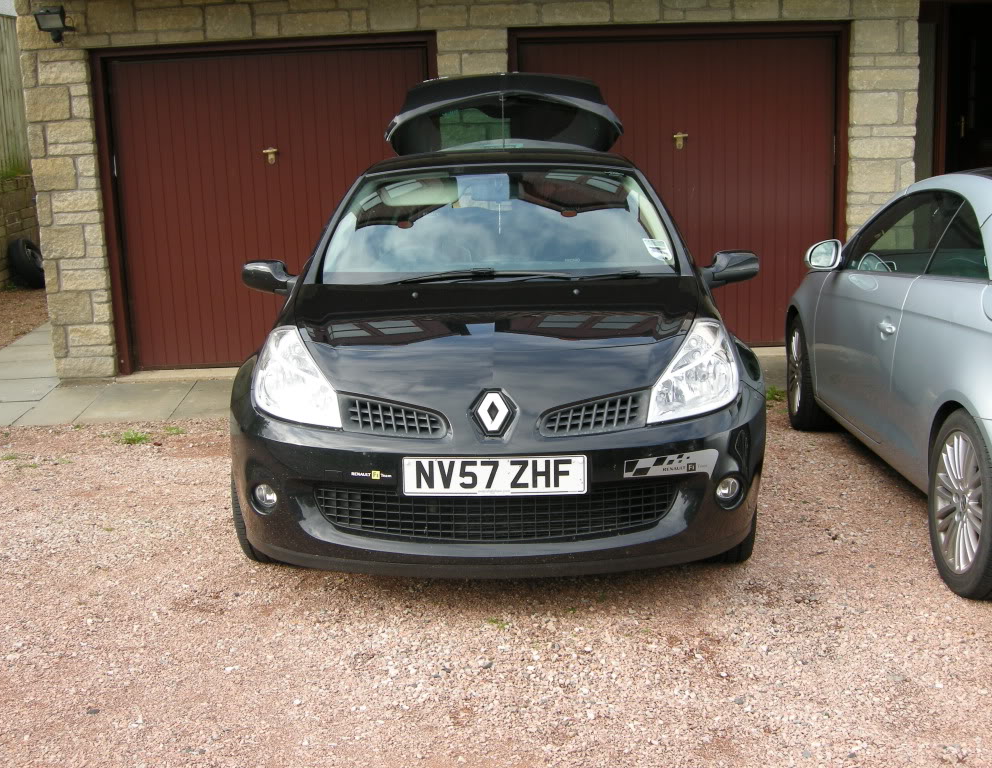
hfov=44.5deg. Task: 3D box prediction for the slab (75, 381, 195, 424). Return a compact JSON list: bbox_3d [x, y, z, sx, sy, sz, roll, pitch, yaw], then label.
[{"bbox_3d":[-2.300,0.133,7.790,0.580,0.050,0.900,-2,11,-1],"label":"slab"}]

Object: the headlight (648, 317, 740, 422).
[{"bbox_3d":[0.601,-0.050,3.726,0.302,0.238,0.420,-1,11,2],"label":"headlight"}]

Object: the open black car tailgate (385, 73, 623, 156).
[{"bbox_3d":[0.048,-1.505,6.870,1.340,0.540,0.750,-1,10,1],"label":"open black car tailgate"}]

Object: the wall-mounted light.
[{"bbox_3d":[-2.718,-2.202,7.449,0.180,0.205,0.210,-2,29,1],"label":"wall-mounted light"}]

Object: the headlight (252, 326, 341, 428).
[{"bbox_3d":[-0.603,-0.022,3.730,0.310,0.270,0.460,-1,10,1],"label":"headlight"}]

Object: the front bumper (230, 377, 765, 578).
[{"bbox_3d":[0.004,0.253,3.690,1.740,0.530,0.580,-1,10,1],"label":"front bumper"}]

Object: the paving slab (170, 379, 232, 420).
[{"bbox_3d":[-1.720,0.110,7.790,0.580,0.050,0.900,-2,11,-1],"label":"paving slab"}]

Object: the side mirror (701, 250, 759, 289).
[{"bbox_3d":[0.905,-0.448,4.720,0.225,0.140,0.130,-1,11,2],"label":"side mirror"}]

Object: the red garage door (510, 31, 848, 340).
[{"bbox_3d":[1.219,-1.289,8.080,2.160,2.100,0.100,-2,11,-1],"label":"red garage door"}]

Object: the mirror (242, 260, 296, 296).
[{"bbox_3d":[-0.887,-0.411,4.730,0.220,0.145,0.140,-1,10,1],"label":"mirror"}]

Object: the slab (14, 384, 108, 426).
[{"bbox_3d":[-2.745,0.148,7.710,0.380,0.050,0.960,-3,14,-5],"label":"slab"}]

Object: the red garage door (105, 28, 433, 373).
[{"bbox_3d":[-1.481,-1.142,8.083,2.108,2.110,0.080,-2,14,1],"label":"red garage door"}]

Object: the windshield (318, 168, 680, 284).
[{"bbox_3d":[0.014,-0.603,4.713,1.345,0.140,0.880,-1,38,2],"label":"windshield"}]

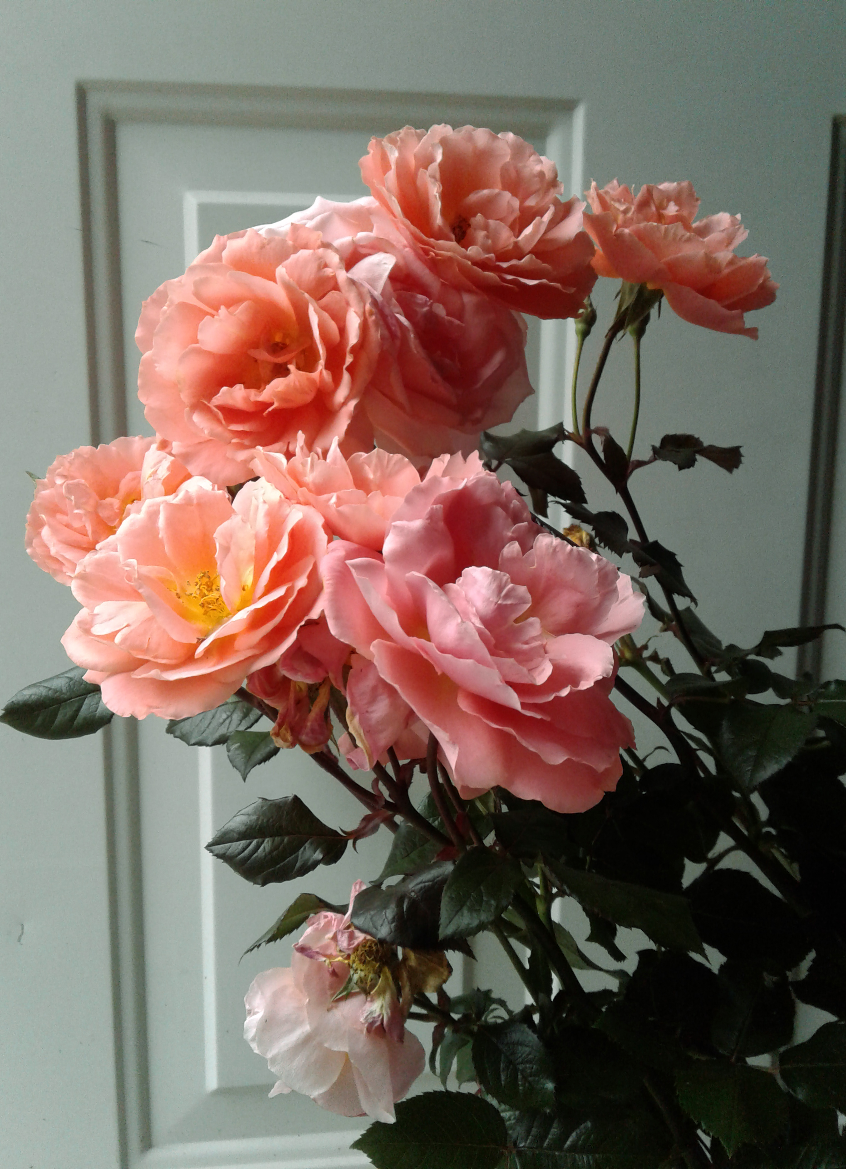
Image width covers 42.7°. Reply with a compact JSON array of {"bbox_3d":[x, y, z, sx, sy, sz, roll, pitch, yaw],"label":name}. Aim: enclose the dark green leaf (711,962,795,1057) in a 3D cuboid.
[{"bbox_3d":[0.131,0.169,0.430,0.033,0.042,0.010,16,-28,2],"label":"dark green leaf"}]

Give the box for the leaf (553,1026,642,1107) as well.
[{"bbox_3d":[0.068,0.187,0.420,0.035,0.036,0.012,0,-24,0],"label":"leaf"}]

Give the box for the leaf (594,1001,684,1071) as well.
[{"bbox_3d":[0.087,0.180,0.430,0.042,0.010,0.029,19,54,15],"label":"leaf"}]

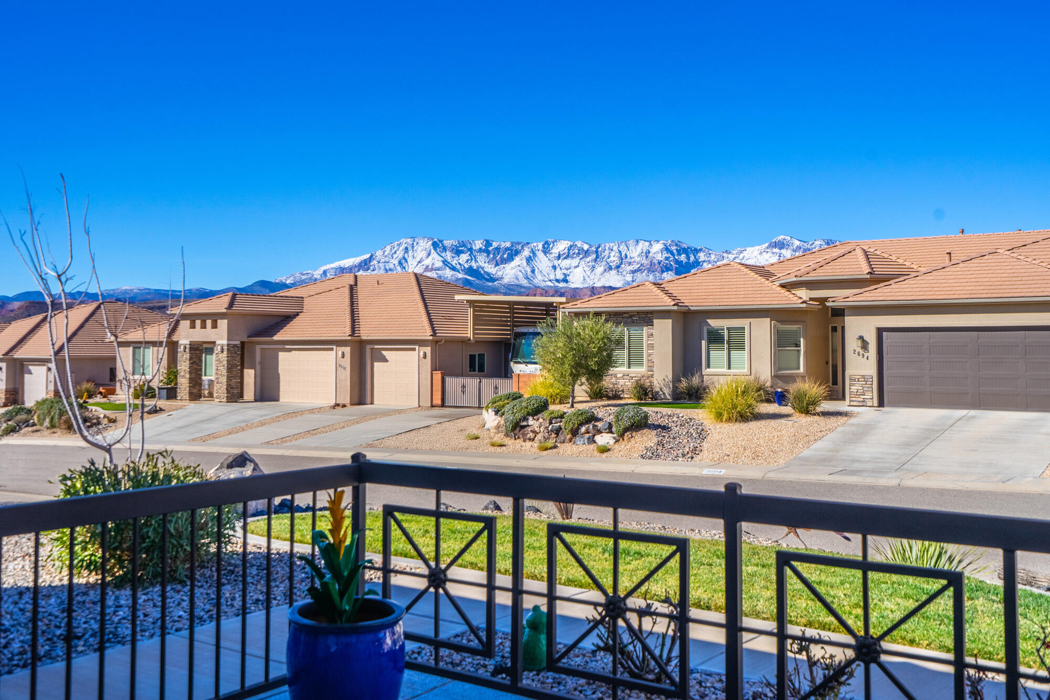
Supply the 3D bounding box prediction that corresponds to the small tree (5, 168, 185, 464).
[{"bbox_3d":[-4.012,0.100,9.500,1.650,3.500,1.600,0,0,0],"label":"small tree"}]

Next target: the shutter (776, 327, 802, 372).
[{"bbox_3d":[8.914,-0.042,34.500,0.930,1.570,0.090,0,0,-9],"label":"shutter"}]

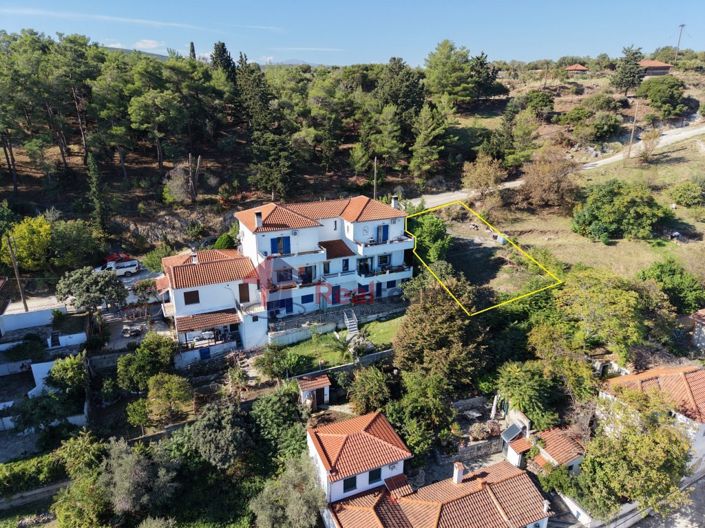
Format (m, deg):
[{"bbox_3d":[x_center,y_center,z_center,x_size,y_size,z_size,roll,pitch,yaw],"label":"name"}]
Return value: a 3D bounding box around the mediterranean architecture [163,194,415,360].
[{"bbox_3d":[-7.097,-0.069,50.945,24.800,12.300,11.800,-8,20,-22],"label":"mediterranean architecture"}]

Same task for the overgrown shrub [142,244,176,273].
[{"bbox_3d":[-23.710,-0.790,59.574,3.800,2.700,3.300,-8,20,-23],"label":"overgrown shrub"}]

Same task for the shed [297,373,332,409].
[{"bbox_3d":[-3.210,10.639,40.762,2.600,2.300,1.600,-8,20,-23],"label":"shed"}]

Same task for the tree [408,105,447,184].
[{"bbox_3d":[11.418,-17.906,72.201,5.600,11.400,5.600,3,19,8],"label":"tree"}]

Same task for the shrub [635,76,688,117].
[{"bbox_3d":[57.618,-31.100,90.895,7.800,7.000,6.800,11,21,29],"label":"shrub"}]

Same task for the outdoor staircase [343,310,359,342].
[{"bbox_3d":[-0.081,5.975,48.410,1.100,2.000,1.900,-8,20,-23],"label":"outdoor staircase"}]

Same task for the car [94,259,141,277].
[{"bbox_3d":[-27.301,0.577,56.364,4.700,1.700,1.800,-11,21,-29],"label":"car"}]

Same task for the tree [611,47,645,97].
[{"bbox_3d":[56.279,-38.733,98.453,5.800,9.800,5.800,9,21,27],"label":"tree"}]

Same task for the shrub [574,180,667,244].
[{"bbox_3d":[33.478,-6.938,60.553,9.800,6.000,8.000,10,21,28],"label":"shrub"}]

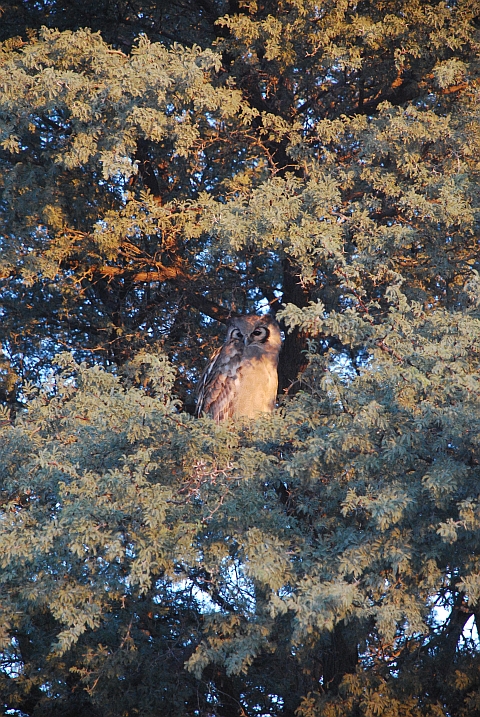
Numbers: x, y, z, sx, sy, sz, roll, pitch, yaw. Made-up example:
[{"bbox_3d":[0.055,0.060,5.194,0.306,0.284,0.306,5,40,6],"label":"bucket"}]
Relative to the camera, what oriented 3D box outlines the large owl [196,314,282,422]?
[{"bbox_3d":[-0.006,0.095,16.700,0.260,0.560,0.280,11,-16,-41],"label":"large owl"}]

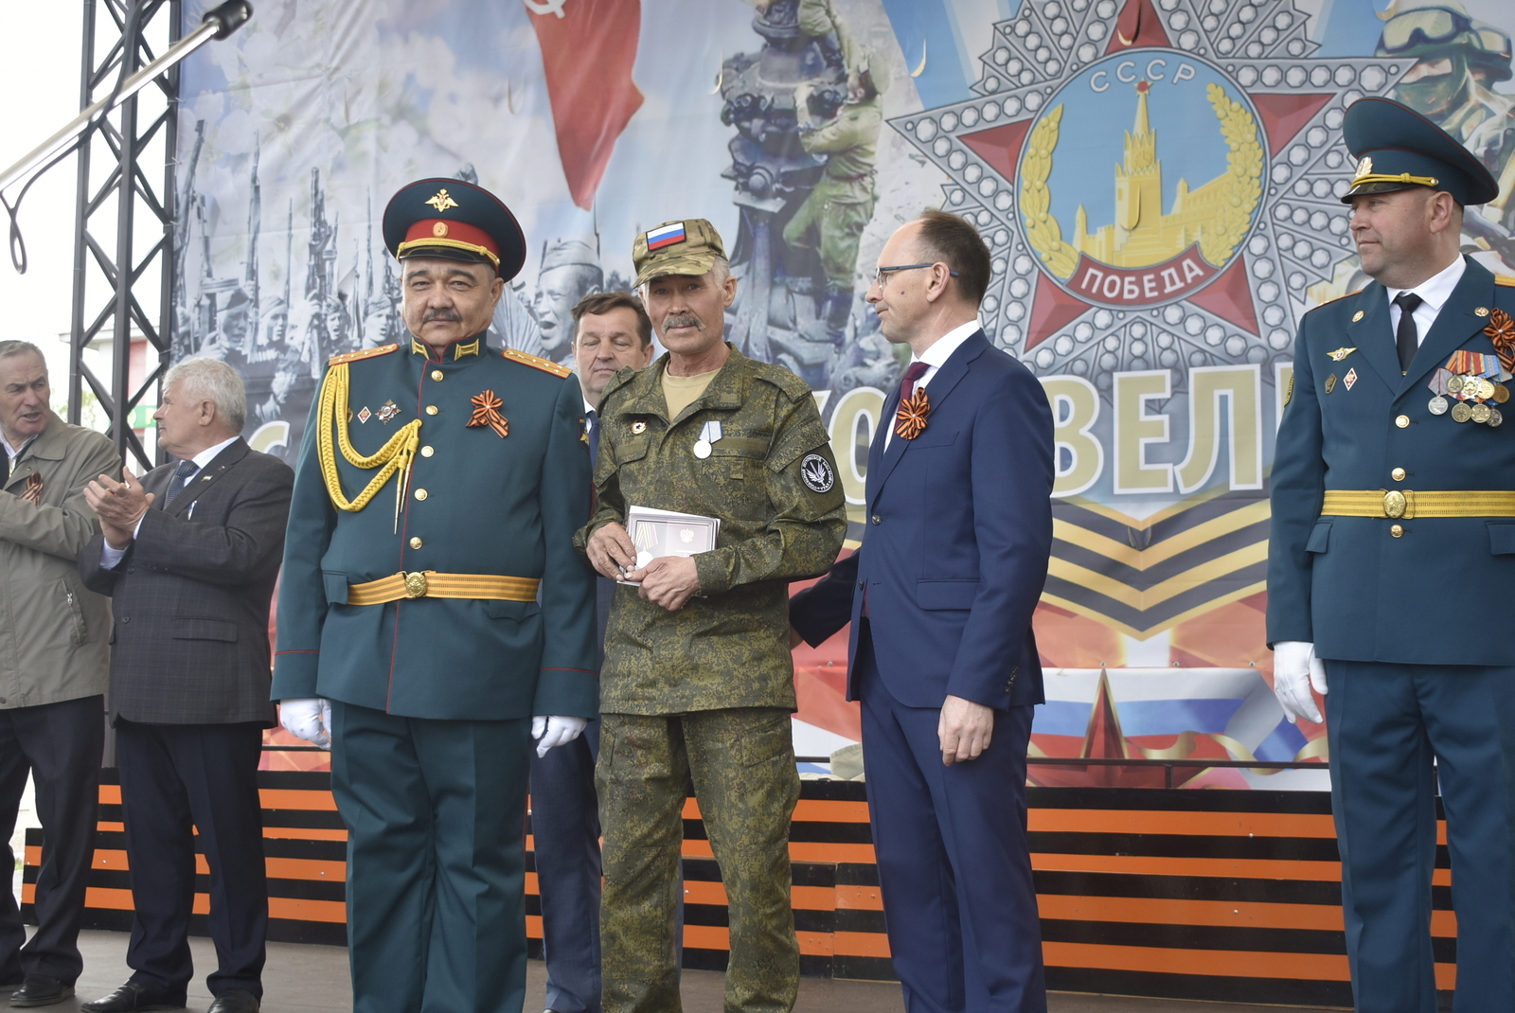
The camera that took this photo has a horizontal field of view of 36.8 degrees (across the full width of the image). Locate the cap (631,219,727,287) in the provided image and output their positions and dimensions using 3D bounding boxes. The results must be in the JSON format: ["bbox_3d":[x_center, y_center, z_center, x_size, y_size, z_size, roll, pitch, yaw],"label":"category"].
[{"bbox_3d":[-0.149,-0.487,4.360,0.170,0.130,0.240,-5,-1,25],"label":"cap"}]

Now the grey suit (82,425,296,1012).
[{"bbox_3d":[-1.480,0.548,5.900,0.550,1.450,0.460,-4,-6,38],"label":"grey suit"}]

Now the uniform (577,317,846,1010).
[{"bbox_3d":[-0.095,0.379,4.300,0.540,1.400,0.370,-2,-5,21],"label":"uniform"}]

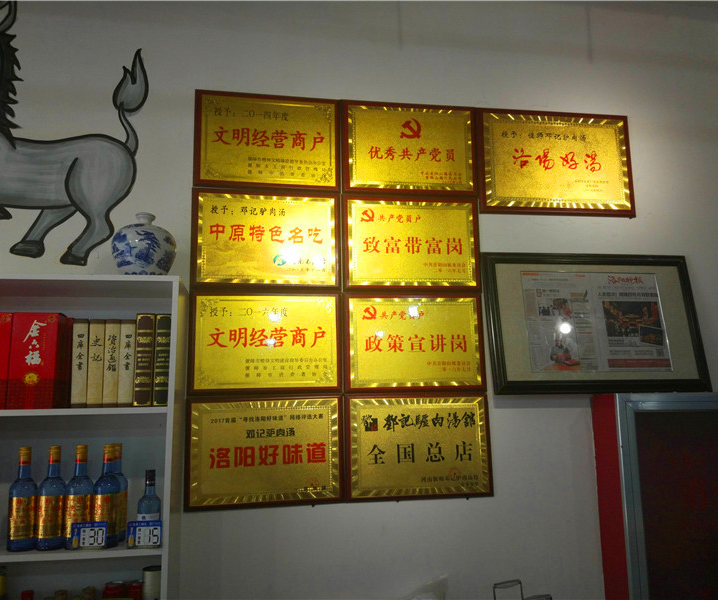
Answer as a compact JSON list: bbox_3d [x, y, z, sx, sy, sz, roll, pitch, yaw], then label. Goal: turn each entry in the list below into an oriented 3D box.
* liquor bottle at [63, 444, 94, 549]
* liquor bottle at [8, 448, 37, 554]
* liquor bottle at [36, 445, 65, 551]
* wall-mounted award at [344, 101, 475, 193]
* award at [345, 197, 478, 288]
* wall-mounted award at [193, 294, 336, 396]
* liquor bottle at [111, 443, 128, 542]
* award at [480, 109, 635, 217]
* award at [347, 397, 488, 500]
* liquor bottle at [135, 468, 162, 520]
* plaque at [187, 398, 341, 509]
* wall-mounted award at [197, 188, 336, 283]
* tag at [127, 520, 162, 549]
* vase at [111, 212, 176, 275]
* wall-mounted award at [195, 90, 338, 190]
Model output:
[{"bbox_3d":[-0.769,0.541,1.786,0.072,0.268,0.072,2,-8,-23],"label":"liquor bottle"},{"bbox_3d":[-0.913,0.537,1.761,0.072,0.268,0.072,1,-8,-9],"label":"liquor bottle"},{"bbox_3d":[-0.837,0.538,1.773,0.072,0.268,0.072,1,-8,-9],"label":"liquor bottle"},{"bbox_3d":[0.183,-0.538,2.320,0.496,0.337,0.020,0,-8,-9],"label":"wall-mounted award"},{"bbox_3d":[0.186,-0.193,2.271,0.496,0.340,0.020,0,-8,-9],"label":"award"},{"bbox_3d":[-0.304,0.145,2.140,0.500,0.339,0.020,0,-8,-9],"label":"wall-mounted award"},{"bbox_3d":[-0.704,0.553,1.872,0.072,0.268,0.072,1,-8,-9],"label":"liquor bottle"},{"bbox_3d":[0.733,-0.509,2.427,0.619,0.408,0.020,1,-10,-10],"label":"award"},{"bbox_3d":[0.201,0.490,2.162,0.501,0.339,0.020,1,-10,-10],"label":"award"},{"bbox_3d":[-0.575,0.570,1.778,0.063,0.196,0.063,1,-10,-10],"label":"liquor bottle"},{"bbox_3d":[-0.299,0.489,2.091,0.500,0.343,0.020,0,-8,-9],"label":"plaque"},{"bbox_3d":[-0.309,-0.199,2.195,0.502,0.353,0.020,1,-10,-10],"label":"wall-mounted award"},{"bbox_3d":[-0.564,0.619,1.714,0.086,0.070,0.020,1,-18,-10],"label":"tag"},{"bbox_3d":[-0.653,-0.153,1.968,0.189,0.226,0.189,1,-10,-10],"label":"vase"},{"bbox_3d":[-0.315,-0.549,2.256,0.500,0.349,0.020,1,-10,-10],"label":"wall-mounted award"}]

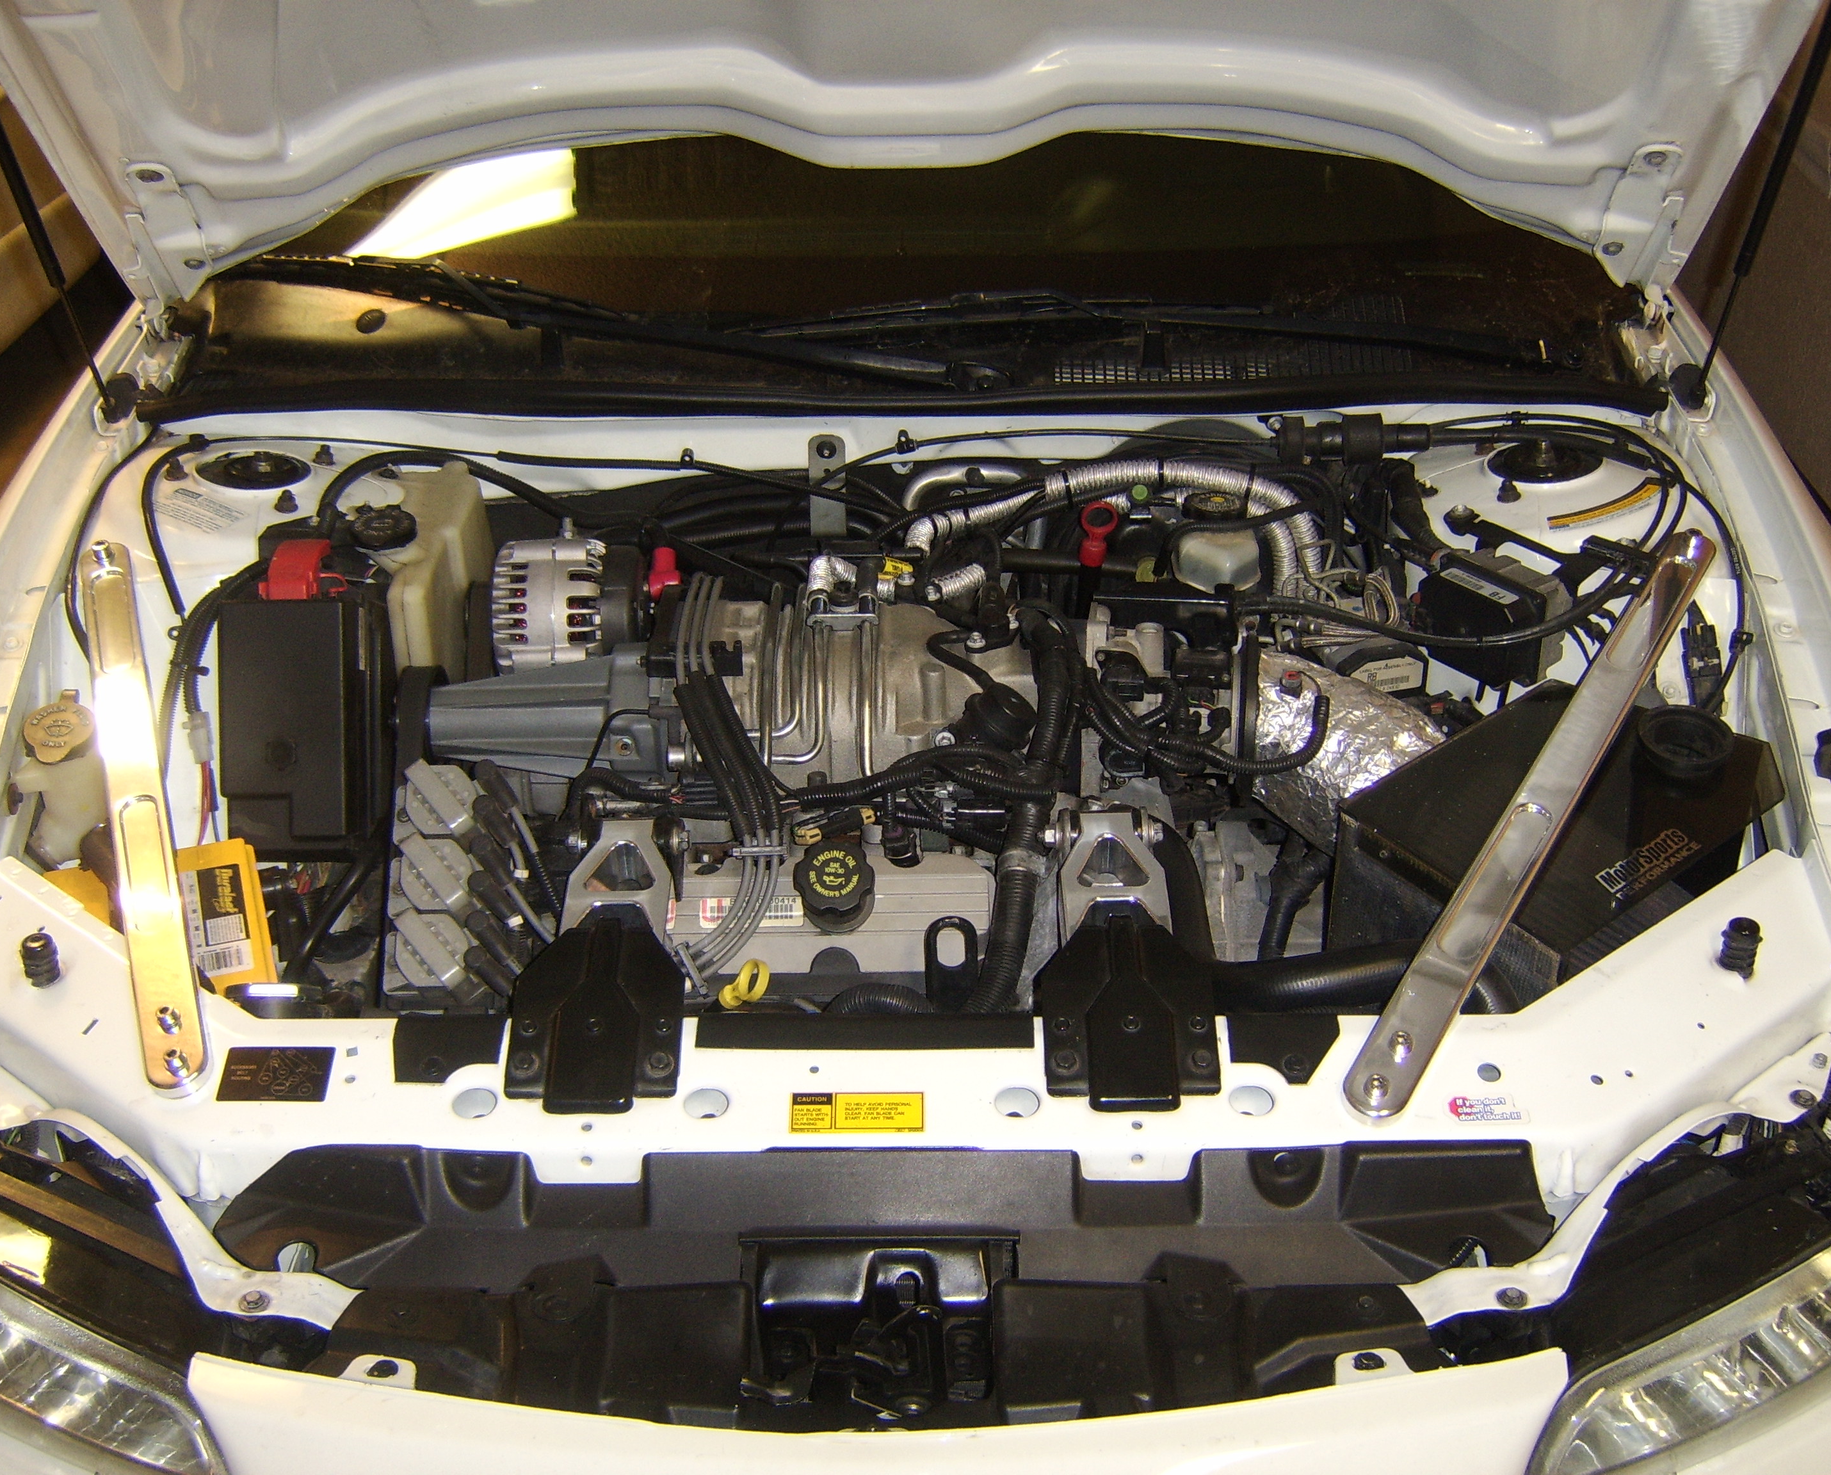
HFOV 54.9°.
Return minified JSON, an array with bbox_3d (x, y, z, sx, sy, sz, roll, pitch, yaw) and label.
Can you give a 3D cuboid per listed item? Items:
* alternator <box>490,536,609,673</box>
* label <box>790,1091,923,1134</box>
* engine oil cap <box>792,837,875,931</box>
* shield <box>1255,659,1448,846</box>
[{"bbox_3d":[-0.300,-0.103,1.480,0.130,0.140,0.140,0,36,1],"label":"alternator"},{"bbox_3d":[-0.035,0.224,1.050,0.080,0.001,0.033,0,36,1],"label":"label"},{"bbox_3d":[-0.056,0.106,1.250,0.058,0.040,0.058,-3,55,3],"label":"engine oil cap"},{"bbox_3d":[0.342,0.009,1.370,0.160,0.125,0.140,0,36,1],"label":"shield"}]

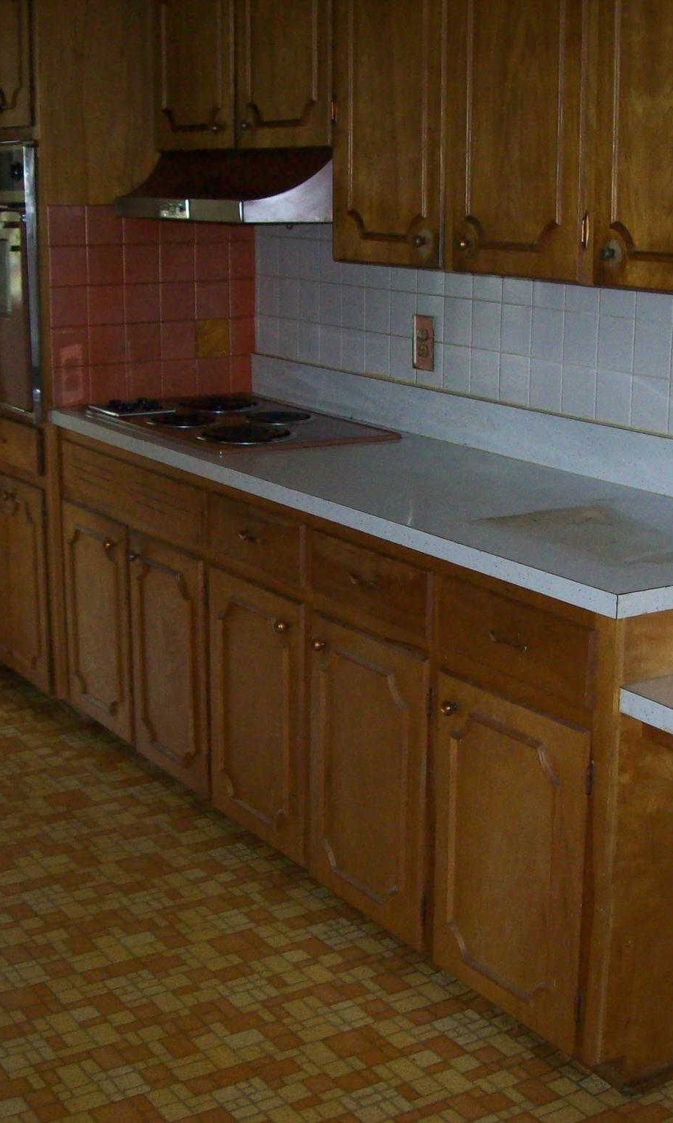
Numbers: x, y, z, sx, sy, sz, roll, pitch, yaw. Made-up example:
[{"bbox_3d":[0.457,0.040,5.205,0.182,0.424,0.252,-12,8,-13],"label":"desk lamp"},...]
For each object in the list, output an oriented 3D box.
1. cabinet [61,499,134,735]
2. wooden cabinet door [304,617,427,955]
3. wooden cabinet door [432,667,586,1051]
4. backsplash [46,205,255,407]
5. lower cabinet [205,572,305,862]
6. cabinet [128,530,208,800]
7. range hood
[{"bbox_3d":[-0.644,0.155,4.180,0.024,0.587,0.419,-8,17,-32],"label":"cabinet"},{"bbox_3d":[0.057,0.428,3.130,0.024,0.591,0.415,-8,17,-32],"label":"wooden cabinet door"},{"bbox_3d":[0.309,0.518,2.779,0.024,0.585,0.408,-9,17,-32],"label":"wooden cabinet door"},{"bbox_3d":[-0.506,-0.713,4.326,0.622,0.532,0.019,-8,17,-32],"label":"backsplash"},{"bbox_3d":[-0.180,0.334,3.486,0.024,0.587,0.419,-8,17,-32],"label":"lower cabinet"},{"bbox_3d":[-0.411,0.246,3.831,0.024,0.589,0.404,-8,17,-32],"label":"cabinet"},{"bbox_3d":[-0.196,-0.950,3.928,0.465,0.174,0.860,-8,17,-32],"label":"range hood"}]

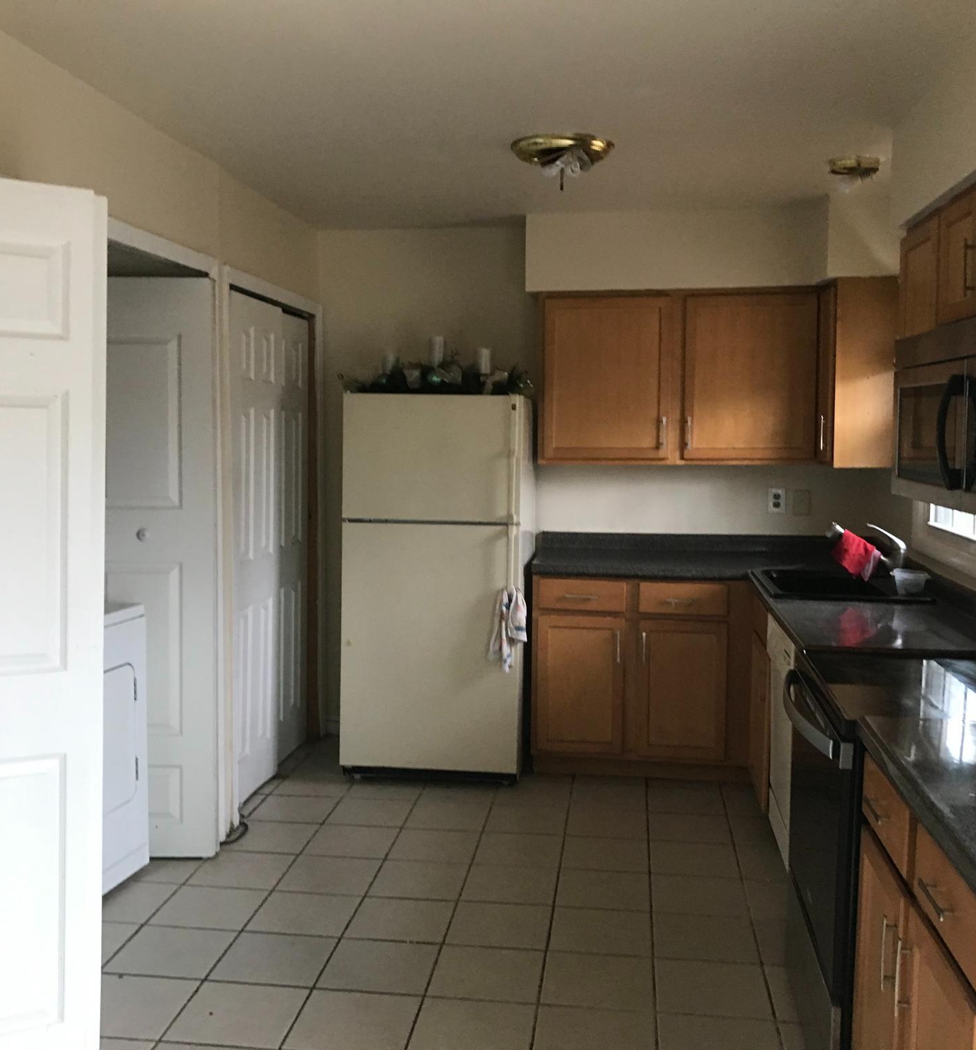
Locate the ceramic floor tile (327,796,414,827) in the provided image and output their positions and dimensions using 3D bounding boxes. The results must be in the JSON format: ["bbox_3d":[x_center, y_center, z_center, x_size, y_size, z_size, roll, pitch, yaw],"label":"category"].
[{"bbox_3d":[-0.463,1.148,4.502,0.304,0.010,0.304,1,5,7],"label":"ceramic floor tile"}]

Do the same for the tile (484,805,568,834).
[{"bbox_3d":[0.152,1.160,4.428,0.304,0.010,0.304,1,5,7],"label":"tile"}]

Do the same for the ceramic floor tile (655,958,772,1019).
[{"bbox_3d":[0.610,1.262,3.082,0.302,0.010,0.302,1,5,7],"label":"ceramic floor tile"}]

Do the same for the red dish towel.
[{"bbox_3d":[1.394,0.120,4.264,0.180,0.195,0.090,1,5,7],"label":"red dish towel"}]

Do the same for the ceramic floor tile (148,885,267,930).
[{"bbox_3d":[-0.871,1.209,3.570,0.302,0.010,0.302,1,5,7],"label":"ceramic floor tile"}]

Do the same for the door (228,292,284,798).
[{"bbox_3d":[-0.963,0.096,4.672,0.035,2.021,0.651,1,5,7],"label":"door"}]

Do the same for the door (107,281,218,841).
[{"bbox_3d":[-1.174,0.163,3.884,0.459,1.990,0.040,0,5,1],"label":"door"}]

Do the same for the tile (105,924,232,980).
[{"bbox_3d":[-0.909,1.236,3.267,0.302,0.010,0.302,1,5,7],"label":"tile"}]

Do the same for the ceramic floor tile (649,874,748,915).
[{"bbox_3d":[0.692,1.227,3.741,0.304,0.010,0.304,1,5,7],"label":"ceramic floor tile"}]

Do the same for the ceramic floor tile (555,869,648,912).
[{"bbox_3d":[0.381,1.202,3.724,0.302,0.010,0.302,1,5,7],"label":"ceramic floor tile"}]

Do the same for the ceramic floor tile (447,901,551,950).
[{"bbox_3d":[0.040,1.227,3.461,0.300,0.012,0.300,1,5,7],"label":"ceramic floor tile"}]

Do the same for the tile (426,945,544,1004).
[{"bbox_3d":[0.003,1.252,3.156,0.302,0.010,0.302,1,5,7],"label":"tile"}]

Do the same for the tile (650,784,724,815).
[{"bbox_3d":[0.798,1.128,4.596,0.300,0.012,0.300,1,5,7],"label":"tile"}]

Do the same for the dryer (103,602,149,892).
[{"bbox_3d":[-1.601,0.699,3.665,0.700,1.000,0.690,2,5,14],"label":"dryer"}]

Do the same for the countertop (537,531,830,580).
[{"bbox_3d":[0.970,0.139,5.059,1.513,0.130,0.635,1,5,7],"label":"countertop"}]

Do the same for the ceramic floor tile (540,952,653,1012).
[{"bbox_3d":[0.304,1.253,3.105,0.300,0.012,0.300,1,5,7],"label":"ceramic floor tile"}]

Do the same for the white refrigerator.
[{"bbox_3d":[-0.199,0.254,5.017,0.749,1.640,0.720,1,5,7],"label":"white refrigerator"}]

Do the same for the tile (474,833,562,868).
[{"bbox_3d":[0.115,1.169,4.064,0.302,0.010,0.302,1,5,7],"label":"tile"}]

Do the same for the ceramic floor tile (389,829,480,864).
[{"bbox_3d":[-0.189,1.167,4.103,0.300,0.012,0.300,1,5,7],"label":"ceramic floor tile"}]

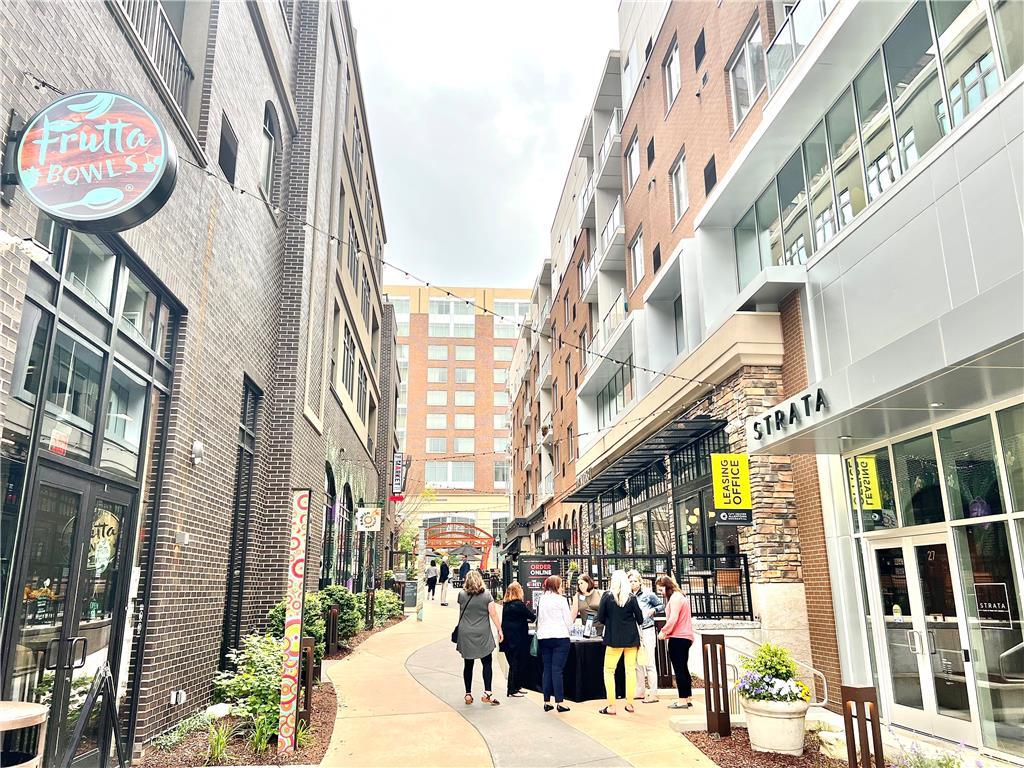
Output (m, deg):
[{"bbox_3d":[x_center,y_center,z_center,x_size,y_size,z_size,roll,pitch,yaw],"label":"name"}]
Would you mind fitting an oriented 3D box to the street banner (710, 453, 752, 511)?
[{"bbox_3d":[3.596,1.625,12.580,0.620,0.950,0.040,1,-15,-5],"label":"street banner"}]

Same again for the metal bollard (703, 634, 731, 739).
[{"bbox_3d":[2.024,2.971,7.618,0.153,0.933,0.153,8,-17,-30],"label":"metal bollard"}]

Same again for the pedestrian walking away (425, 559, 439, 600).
[{"bbox_3d":[-3.354,8.242,32.168,0.480,1.630,0.360,1,-15,-5],"label":"pedestrian walking away"}]

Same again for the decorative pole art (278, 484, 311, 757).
[{"bbox_3d":[-2.131,2.279,7.564,0.152,2.469,0.135,1,-15,-5],"label":"decorative pole art"}]

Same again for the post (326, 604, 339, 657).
[{"bbox_3d":[-3.597,4.967,15.454,0.180,0.980,0.180,1,-15,-5],"label":"post"}]

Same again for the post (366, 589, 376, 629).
[{"bbox_3d":[-3.384,5.390,18.413,0.160,0.908,0.160,-10,-18,34],"label":"post"}]

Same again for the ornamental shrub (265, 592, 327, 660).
[{"bbox_3d":[-3.123,3.654,11.196,0.920,1.180,0.930,1,-15,-5],"label":"ornamental shrub"}]

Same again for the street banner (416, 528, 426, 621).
[{"bbox_3d":[-2.462,5.114,20.750,0.160,2.423,0.140,1,-15,-5],"label":"street banner"}]

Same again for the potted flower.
[{"bbox_3d":[2.617,3.068,7.668,0.740,0.980,0.730,1,-15,-5],"label":"potted flower"}]

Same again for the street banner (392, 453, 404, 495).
[{"bbox_3d":[-4.913,3.870,33.219,0.400,1.799,0.170,1,-15,-5],"label":"street banner"}]

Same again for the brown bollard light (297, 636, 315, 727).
[{"bbox_3d":[-2.296,3.304,8.523,0.155,0.941,0.155,1,-15,-5],"label":"brown bollard light"}]

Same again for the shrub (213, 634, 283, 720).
[{"bbox_3d":[-2.968,3.346,8.796,0.800,0.880,0.820,1,-15,-5],"label":"shrub"}]

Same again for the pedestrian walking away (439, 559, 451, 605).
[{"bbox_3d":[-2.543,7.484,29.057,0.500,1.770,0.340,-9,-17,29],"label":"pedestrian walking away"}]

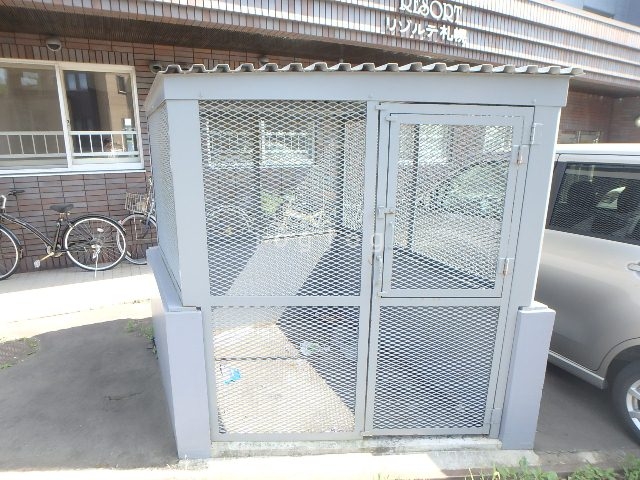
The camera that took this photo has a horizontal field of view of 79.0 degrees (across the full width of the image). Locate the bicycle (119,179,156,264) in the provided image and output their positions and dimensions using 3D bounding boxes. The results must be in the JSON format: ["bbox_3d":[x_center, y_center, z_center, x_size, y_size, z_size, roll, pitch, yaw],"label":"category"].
[{"bbox_3d":[-1.781,-0.273,5.281,1.780,1.120,0.560,-7,17,-24],"label":"bicycle"}]

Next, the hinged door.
[{"bbox_3d":[0.590,-0.138,1.785,0.615,0.850,0.050,0,14,-2],"label":"hinged door"}]

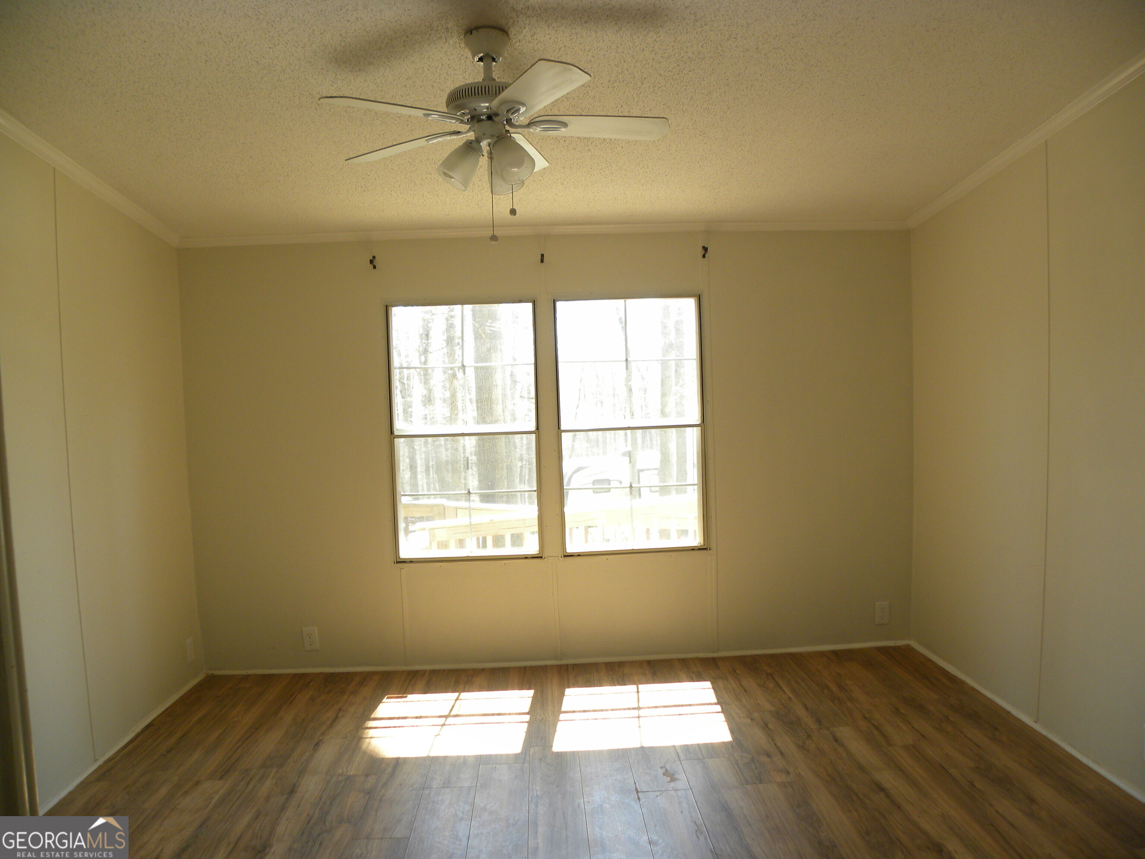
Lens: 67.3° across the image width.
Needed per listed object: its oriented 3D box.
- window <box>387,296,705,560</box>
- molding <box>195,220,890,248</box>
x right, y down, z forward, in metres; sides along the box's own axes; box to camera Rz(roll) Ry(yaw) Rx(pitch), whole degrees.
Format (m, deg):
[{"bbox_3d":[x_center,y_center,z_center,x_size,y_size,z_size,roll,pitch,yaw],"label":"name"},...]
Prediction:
[{"bbox_3d":[-0.120,-0.003,4.448,1.623,1.320,0.090,-2,4,-2],"label":"window"},{"bbox_3d":[-0.115,-0.996,4.346,3.722,0.043,0.042,-2,4,-2],"label":"molding"}]

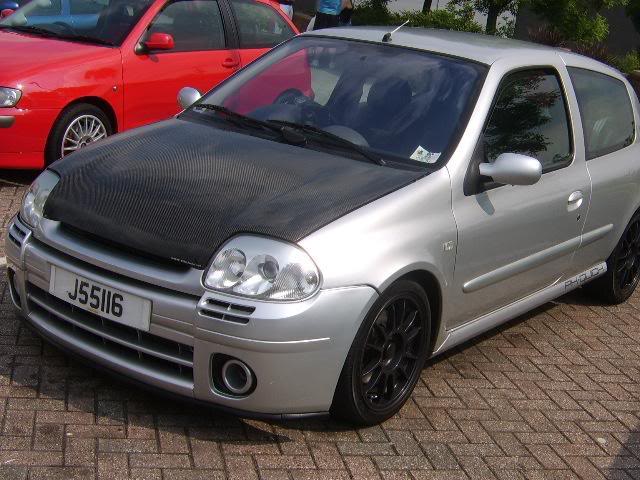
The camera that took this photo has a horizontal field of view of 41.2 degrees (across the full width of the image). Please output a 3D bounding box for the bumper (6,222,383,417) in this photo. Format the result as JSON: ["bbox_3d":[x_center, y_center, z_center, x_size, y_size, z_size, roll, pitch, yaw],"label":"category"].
[{"bbox_3d":[-0.615,0.210,3.116,1.620,0.450,0.530,15,17,35],"label":"bumper"}]

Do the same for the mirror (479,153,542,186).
[{"bbox_3d":[0.741,-0.273,3.289,0.225,0.140,0.140,15,17,35],"label":"mirror"}]

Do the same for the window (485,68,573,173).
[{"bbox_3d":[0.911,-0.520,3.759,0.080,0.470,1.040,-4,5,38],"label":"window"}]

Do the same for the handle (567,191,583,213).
[{"bbox_3d":[1.234,-0.192,4.151,0.050,0.100,0.170,15,17,35],"label":"handle"}]

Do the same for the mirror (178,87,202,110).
[{"bbox_3d":[-0.637,-0.695,4.271,0.225,0.140,0.140,15,17,35],"label":"mirror"}]

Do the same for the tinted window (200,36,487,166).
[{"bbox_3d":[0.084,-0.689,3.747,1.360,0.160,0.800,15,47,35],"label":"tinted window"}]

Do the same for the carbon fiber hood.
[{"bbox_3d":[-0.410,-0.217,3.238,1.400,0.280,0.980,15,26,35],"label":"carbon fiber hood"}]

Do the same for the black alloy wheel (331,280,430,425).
[{"bbox_3d":[0.192,0.395,3.152,0.200,0.575,0.575,14,16,32],"label":"black alloy wheel"}]

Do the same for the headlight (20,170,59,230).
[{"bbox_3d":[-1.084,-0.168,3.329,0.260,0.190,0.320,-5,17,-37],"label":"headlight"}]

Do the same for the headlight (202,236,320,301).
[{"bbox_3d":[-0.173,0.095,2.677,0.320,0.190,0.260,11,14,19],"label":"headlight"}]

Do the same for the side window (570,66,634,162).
[{"bbox_3d":[1.539,-0.680,4.573,0.080,0.450,0.870,-4,5,38],"label":"side window"}]

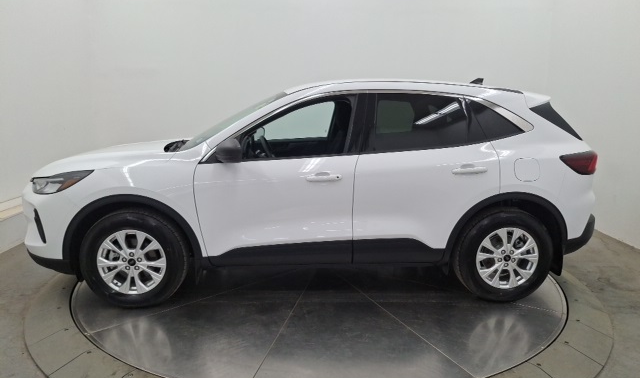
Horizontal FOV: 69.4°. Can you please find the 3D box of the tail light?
[{"bbox_3d":[1.915,-0.203,3.462,0.350,0.180,0.220,0,10,-4],"label":"tail light"}]

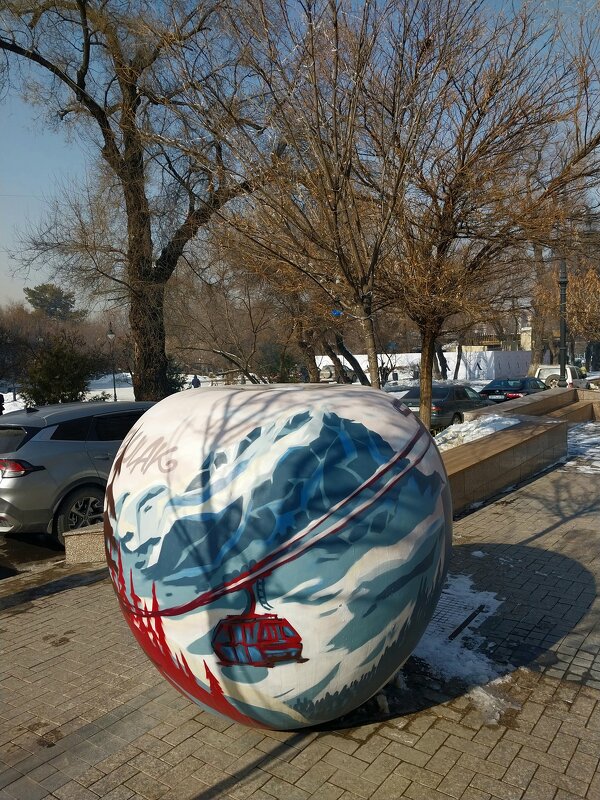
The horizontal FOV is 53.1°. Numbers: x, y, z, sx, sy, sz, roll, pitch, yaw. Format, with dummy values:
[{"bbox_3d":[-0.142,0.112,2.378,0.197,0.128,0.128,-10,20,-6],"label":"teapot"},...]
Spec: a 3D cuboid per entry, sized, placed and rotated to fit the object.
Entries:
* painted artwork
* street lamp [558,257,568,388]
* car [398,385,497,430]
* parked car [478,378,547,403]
[{"bbox_3d":[-0.105,0.758,3.370,1.860,1.670,1.860,-2,3,-2],"label":"painted artwork"},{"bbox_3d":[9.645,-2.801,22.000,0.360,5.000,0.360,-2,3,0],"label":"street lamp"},{"bbox_3d":[4.676,0.212,19.136,1.780,1.420,4.720,0,4,37],"label":"car"},{"bbox_3d":[8.601,-0.154,23.763,1.830,1.460,4.800,0,4,37],"label":"parked car"}]

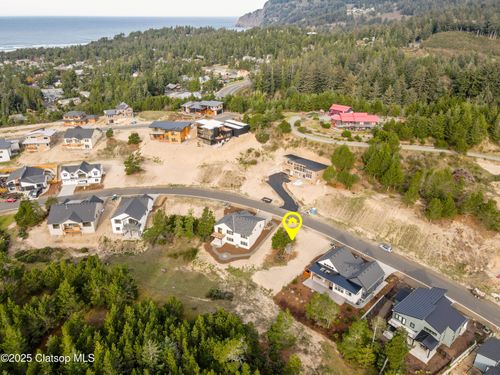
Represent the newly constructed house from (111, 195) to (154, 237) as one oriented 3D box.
[{"bbox_3d":[-47.860,10.550,141.780,12.900,8.180,17.040,0,27,1],"label":"newly constructed house"}]

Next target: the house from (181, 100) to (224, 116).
[{"bbox_3d":[-31.800,-53.878,235.189,25.500,7.000,12.500,6,27,13],"label":"house"}]

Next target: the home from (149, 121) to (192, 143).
[{"bbox_3d":[-43.740,-30.840,191.080,20.880,8.670,10.830,5,27,9],"label":"home"}]

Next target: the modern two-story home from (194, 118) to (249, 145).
[{"bbox_3d":[-15.233,-31.993,191.106,16.500,8.600,26.500,22,34,37],"label":"modern two-story home"}]

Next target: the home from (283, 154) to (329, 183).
[{"bbox_3d":[26.837,-9.960,171.923,10.500,6.300,22.500,-21,33,-35],"label":"home"}]

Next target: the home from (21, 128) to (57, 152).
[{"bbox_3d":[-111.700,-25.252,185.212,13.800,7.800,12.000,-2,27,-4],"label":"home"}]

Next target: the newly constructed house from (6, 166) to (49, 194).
[{"bbox_3d":[-104.800,-3.800,167.194,15.800,7.500,13.500,-5,27,-9],"label":"newly constructed house"}]

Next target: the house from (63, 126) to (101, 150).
[{"bbox_3d":[-92.170,-26.560,189.460,15.070,8.370,14.280,0,27,-1],"label":"house"}]

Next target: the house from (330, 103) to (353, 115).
[{"bbox_3d":[60.000,-50.262,227.494,9.000,6.800,13.000,-24,35,-39],"label":"house"}]

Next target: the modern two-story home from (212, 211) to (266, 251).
[{"bbox_3d":[-3.990,14.710,135.430,15.070,8.370,18.220,12,29,22],"label":"modern two-story home"}]

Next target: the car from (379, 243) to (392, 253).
[{"bbox_3d":[48.358,21.591,122.916,1.850,1.600,4.600,-21,33,-36],"label":"car"}]

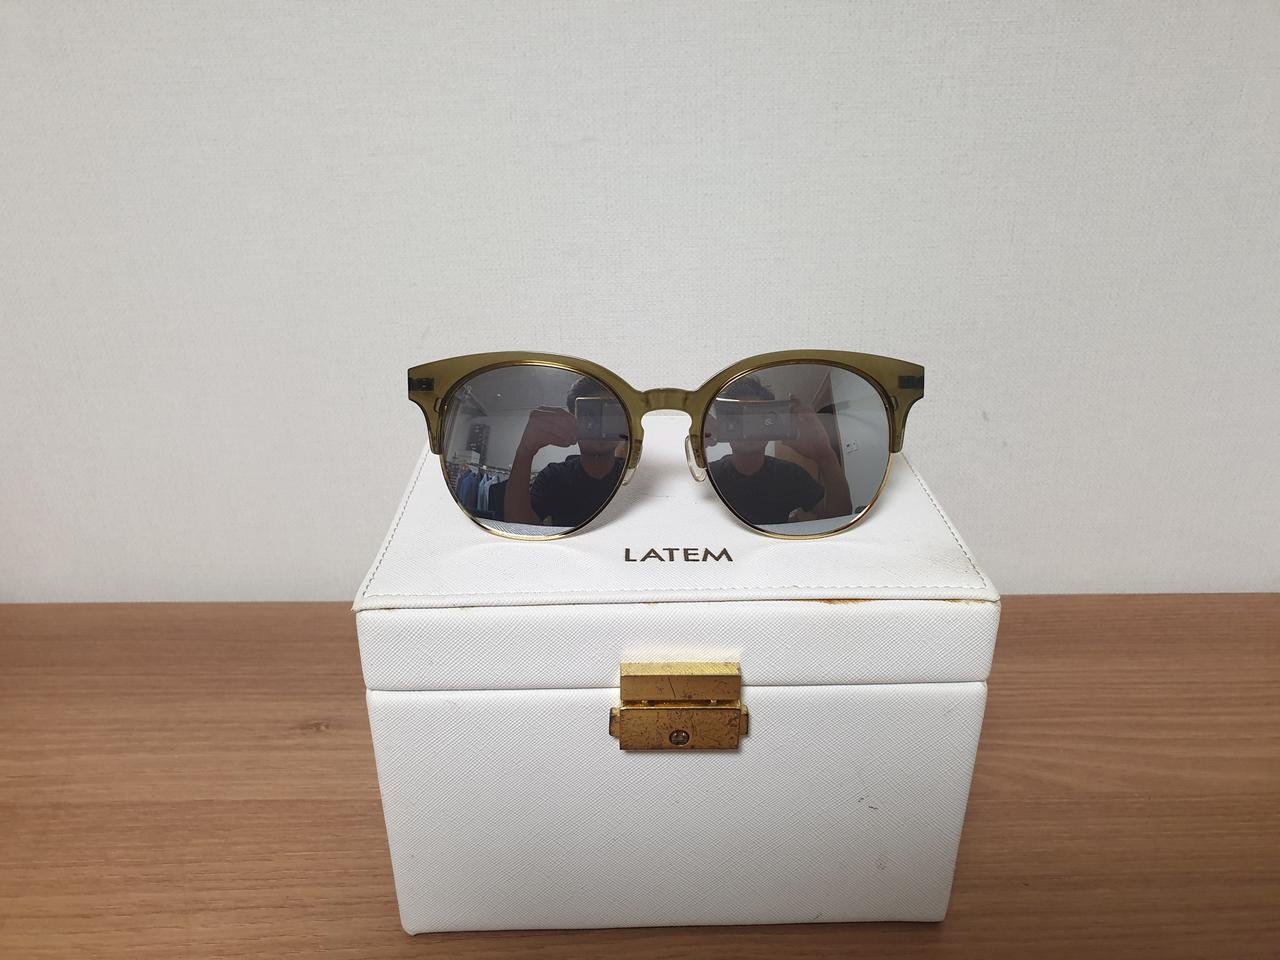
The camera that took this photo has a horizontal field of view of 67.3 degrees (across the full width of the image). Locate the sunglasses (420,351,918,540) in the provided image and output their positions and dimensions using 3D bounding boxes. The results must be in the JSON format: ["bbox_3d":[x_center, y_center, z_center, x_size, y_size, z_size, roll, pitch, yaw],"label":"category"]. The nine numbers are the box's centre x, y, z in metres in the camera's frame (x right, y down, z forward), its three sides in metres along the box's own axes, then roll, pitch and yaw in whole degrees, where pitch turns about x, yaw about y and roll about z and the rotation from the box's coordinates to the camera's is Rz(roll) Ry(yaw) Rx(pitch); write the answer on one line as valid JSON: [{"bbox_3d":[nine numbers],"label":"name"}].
[{"bbox_3d":[0.008,-0.015,0.342,0.147,0.056,0.149,0,5,0],"label":"sunglasses"}]

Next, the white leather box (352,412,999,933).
[{"bbox_3d":[0.009,0.057,0.327,0.165,0.118,0.129,-1,26,-1],"label":"white leather box"}]

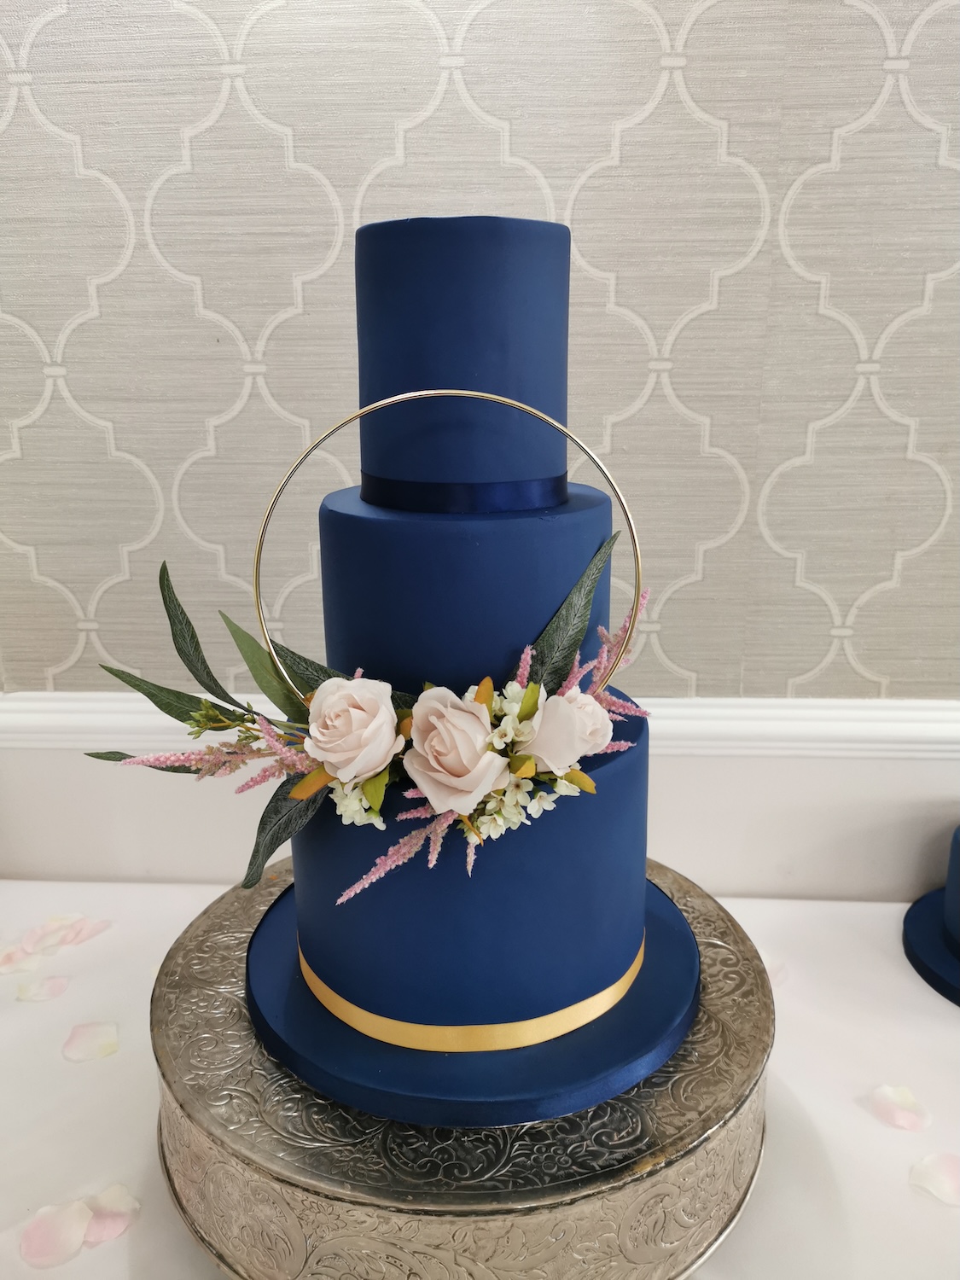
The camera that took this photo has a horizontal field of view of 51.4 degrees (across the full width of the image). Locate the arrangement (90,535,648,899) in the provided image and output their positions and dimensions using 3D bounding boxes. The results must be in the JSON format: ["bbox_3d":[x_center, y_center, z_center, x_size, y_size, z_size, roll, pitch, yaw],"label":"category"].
[{"bbox_3d":[-0.055,0.037,0.482,0.271,0.165,0.130,-1,16,0],"label":"arrangement"}]

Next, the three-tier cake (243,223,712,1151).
[{"bbox_3d":[-0.007,-0.004,0.571,0.282,0.429,0.282,-1,16,0],"label":"three-tier cake"}]

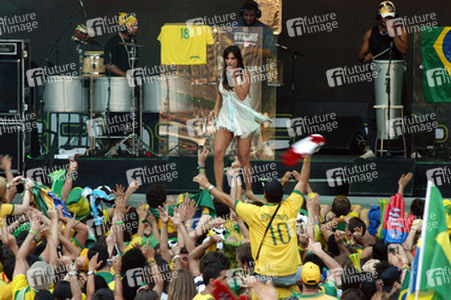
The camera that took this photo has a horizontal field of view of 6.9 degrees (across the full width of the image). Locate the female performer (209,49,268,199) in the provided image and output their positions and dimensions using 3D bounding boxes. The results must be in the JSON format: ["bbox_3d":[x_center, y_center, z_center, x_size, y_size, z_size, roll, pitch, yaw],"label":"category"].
[{"bbox_3d":[0.147,-0.274,39.500,0.600,1.610,0.450,1,7,12],"label":"female performer"}]

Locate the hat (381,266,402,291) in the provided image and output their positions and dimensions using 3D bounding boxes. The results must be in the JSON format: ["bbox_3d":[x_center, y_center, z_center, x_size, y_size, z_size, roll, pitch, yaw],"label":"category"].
[{"bbox_3d":[1.547,1.198,35.000,0.190,0.170,0.260,3,15,25],"label":"hat"}]

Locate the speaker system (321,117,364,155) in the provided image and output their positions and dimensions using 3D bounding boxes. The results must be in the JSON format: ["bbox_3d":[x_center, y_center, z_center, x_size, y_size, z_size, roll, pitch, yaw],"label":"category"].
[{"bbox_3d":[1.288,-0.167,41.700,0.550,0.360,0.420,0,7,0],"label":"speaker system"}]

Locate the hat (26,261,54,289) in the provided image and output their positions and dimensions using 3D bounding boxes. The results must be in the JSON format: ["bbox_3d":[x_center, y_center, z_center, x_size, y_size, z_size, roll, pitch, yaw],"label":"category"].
[{"bbox_3d":[-1.714,1.163,34.800,0.250,0.180,0.270,0,21,0],"label":"hat"}]

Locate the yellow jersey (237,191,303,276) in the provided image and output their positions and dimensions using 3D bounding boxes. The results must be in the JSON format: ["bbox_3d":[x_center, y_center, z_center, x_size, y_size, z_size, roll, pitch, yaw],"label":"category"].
[{"bbox_3d":[0.425,0.807,36.300,0.640,0.780,0.340,-1,7,-8],"label":"yellow jersey"}]

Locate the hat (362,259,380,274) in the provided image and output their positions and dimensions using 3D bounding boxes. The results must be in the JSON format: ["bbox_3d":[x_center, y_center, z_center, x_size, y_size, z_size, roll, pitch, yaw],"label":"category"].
[{"bbox_3d":[1.372,1.095,35.300,0.180,0.140,0.250,2,12,15],"label":"hat"}]

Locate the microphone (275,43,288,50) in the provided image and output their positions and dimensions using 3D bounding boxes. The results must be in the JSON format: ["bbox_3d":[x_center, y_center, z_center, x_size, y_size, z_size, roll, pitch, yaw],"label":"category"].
[{"bbox_3d":[0.643,-1.181,43.000,0.170,0.045,0.045,17,0,15],"label":"microphone"}]

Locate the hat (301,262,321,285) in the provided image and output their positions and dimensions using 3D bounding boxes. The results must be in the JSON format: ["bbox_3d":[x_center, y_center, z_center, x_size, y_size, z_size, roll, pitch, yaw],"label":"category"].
[{"bbox_3d":[0.803,1.133,35.300,0.180,0.155,0.270,-4,30,-7],"label":"hat"}]

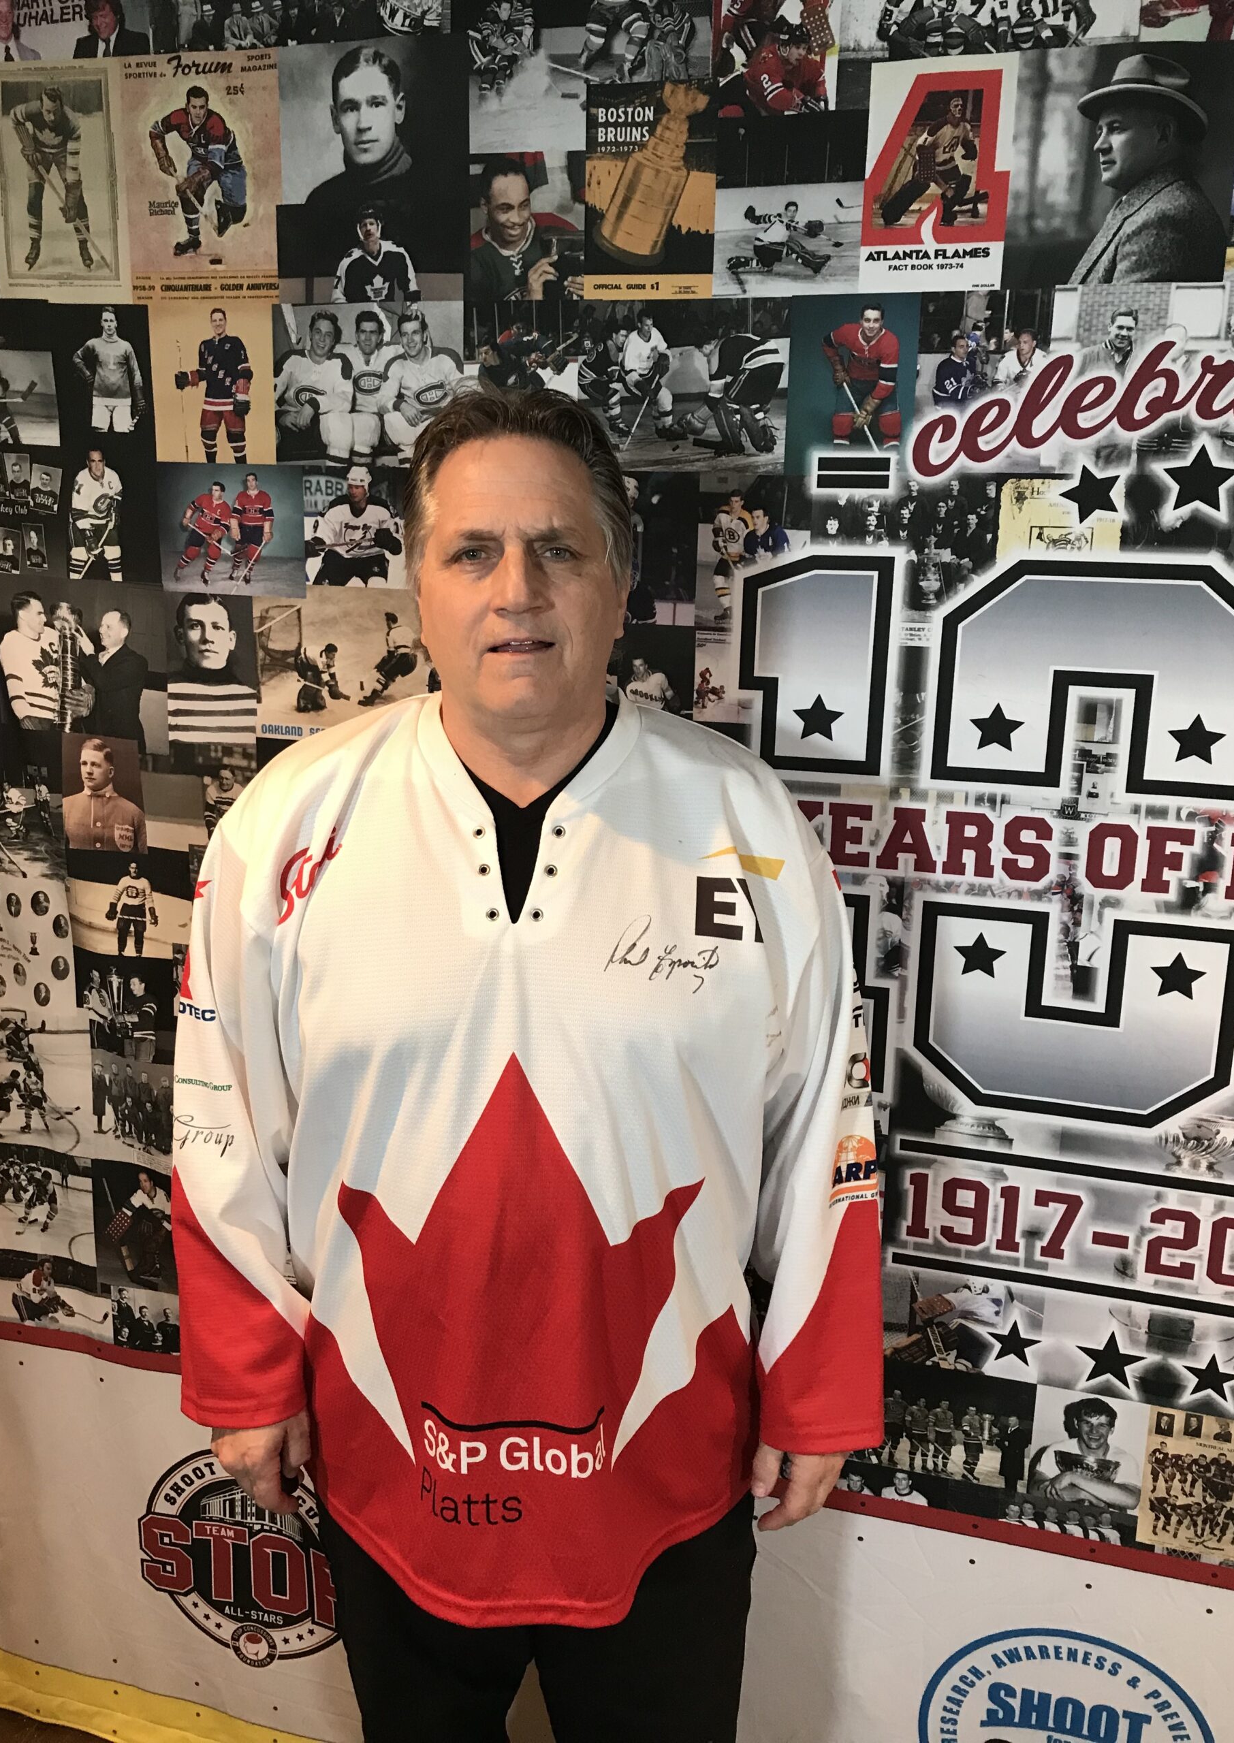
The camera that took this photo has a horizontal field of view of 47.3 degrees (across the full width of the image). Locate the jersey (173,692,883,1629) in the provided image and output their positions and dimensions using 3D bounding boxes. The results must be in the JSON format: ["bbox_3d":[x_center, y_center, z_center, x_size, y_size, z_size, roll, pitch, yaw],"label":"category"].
[{"bbox_3d":[-0.081,0.235,1.282,0.645,0.790,0.340,2,11,6],"label":"jersey"}]

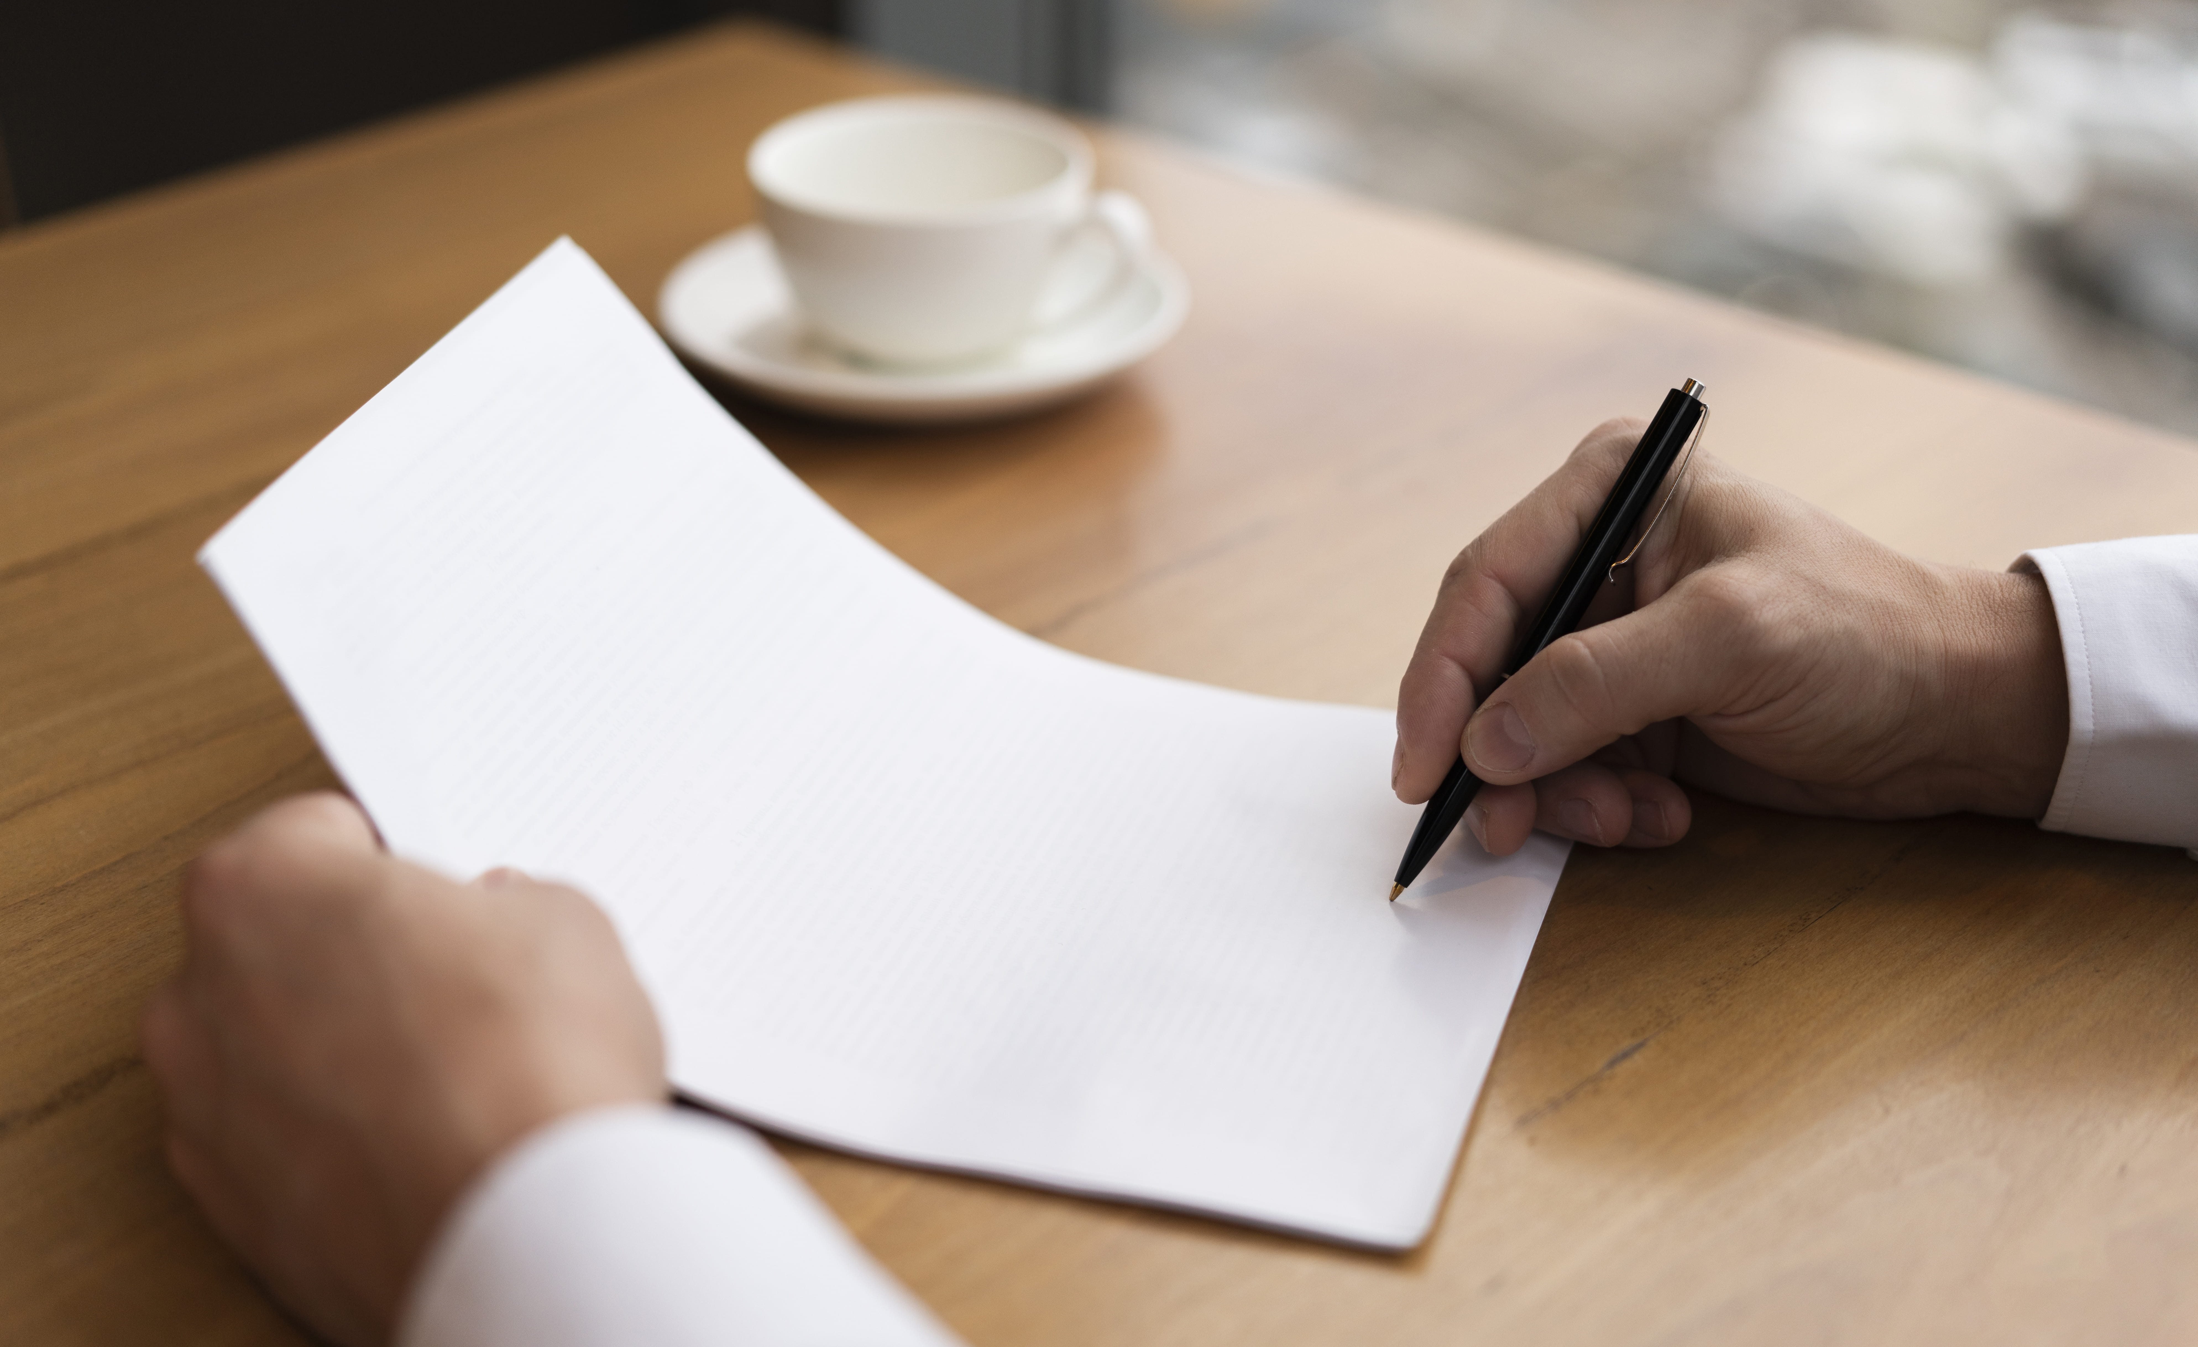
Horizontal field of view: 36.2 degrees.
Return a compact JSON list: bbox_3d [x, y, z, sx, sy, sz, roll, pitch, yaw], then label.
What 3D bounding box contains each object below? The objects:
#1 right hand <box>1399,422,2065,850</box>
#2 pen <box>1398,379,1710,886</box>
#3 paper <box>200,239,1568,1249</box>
[{"bbox_3d":[0.148,-0.007,0.784,0.165,0.083,0.090,-6,30,-11],"label":"right hand"},{"bbox_3d":[0.097,-0.005,0.734,0.012,0.138,0.009,30,20,6],"label":"pen"},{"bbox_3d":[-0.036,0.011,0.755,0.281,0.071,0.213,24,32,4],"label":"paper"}]

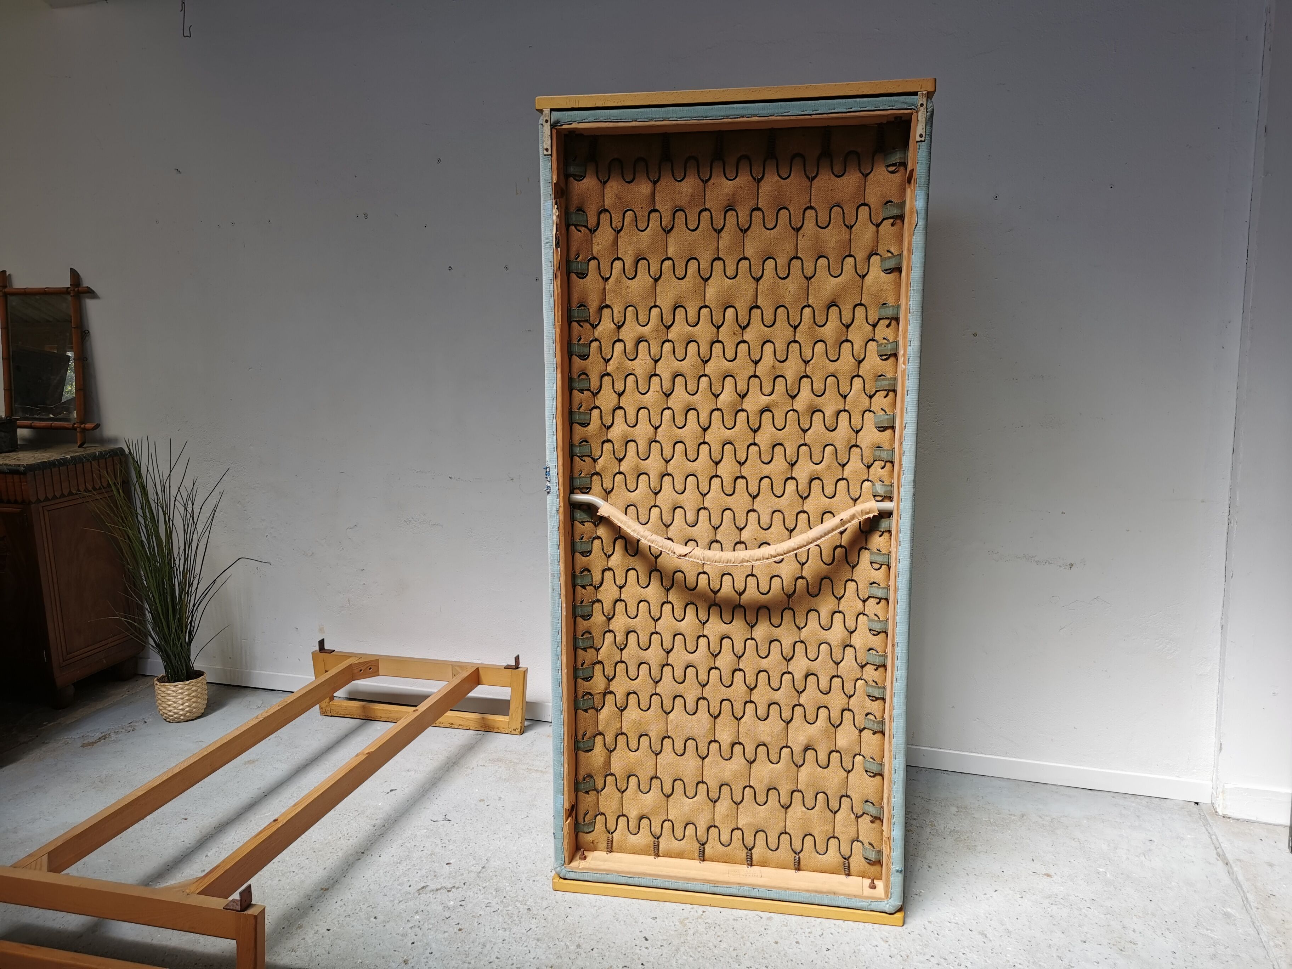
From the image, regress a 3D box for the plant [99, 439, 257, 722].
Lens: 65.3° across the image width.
[{"bbox_3d":[-1.703,0.357,3.637,0.510,1.000,0.470,3,9,18],"label":"plant"}]

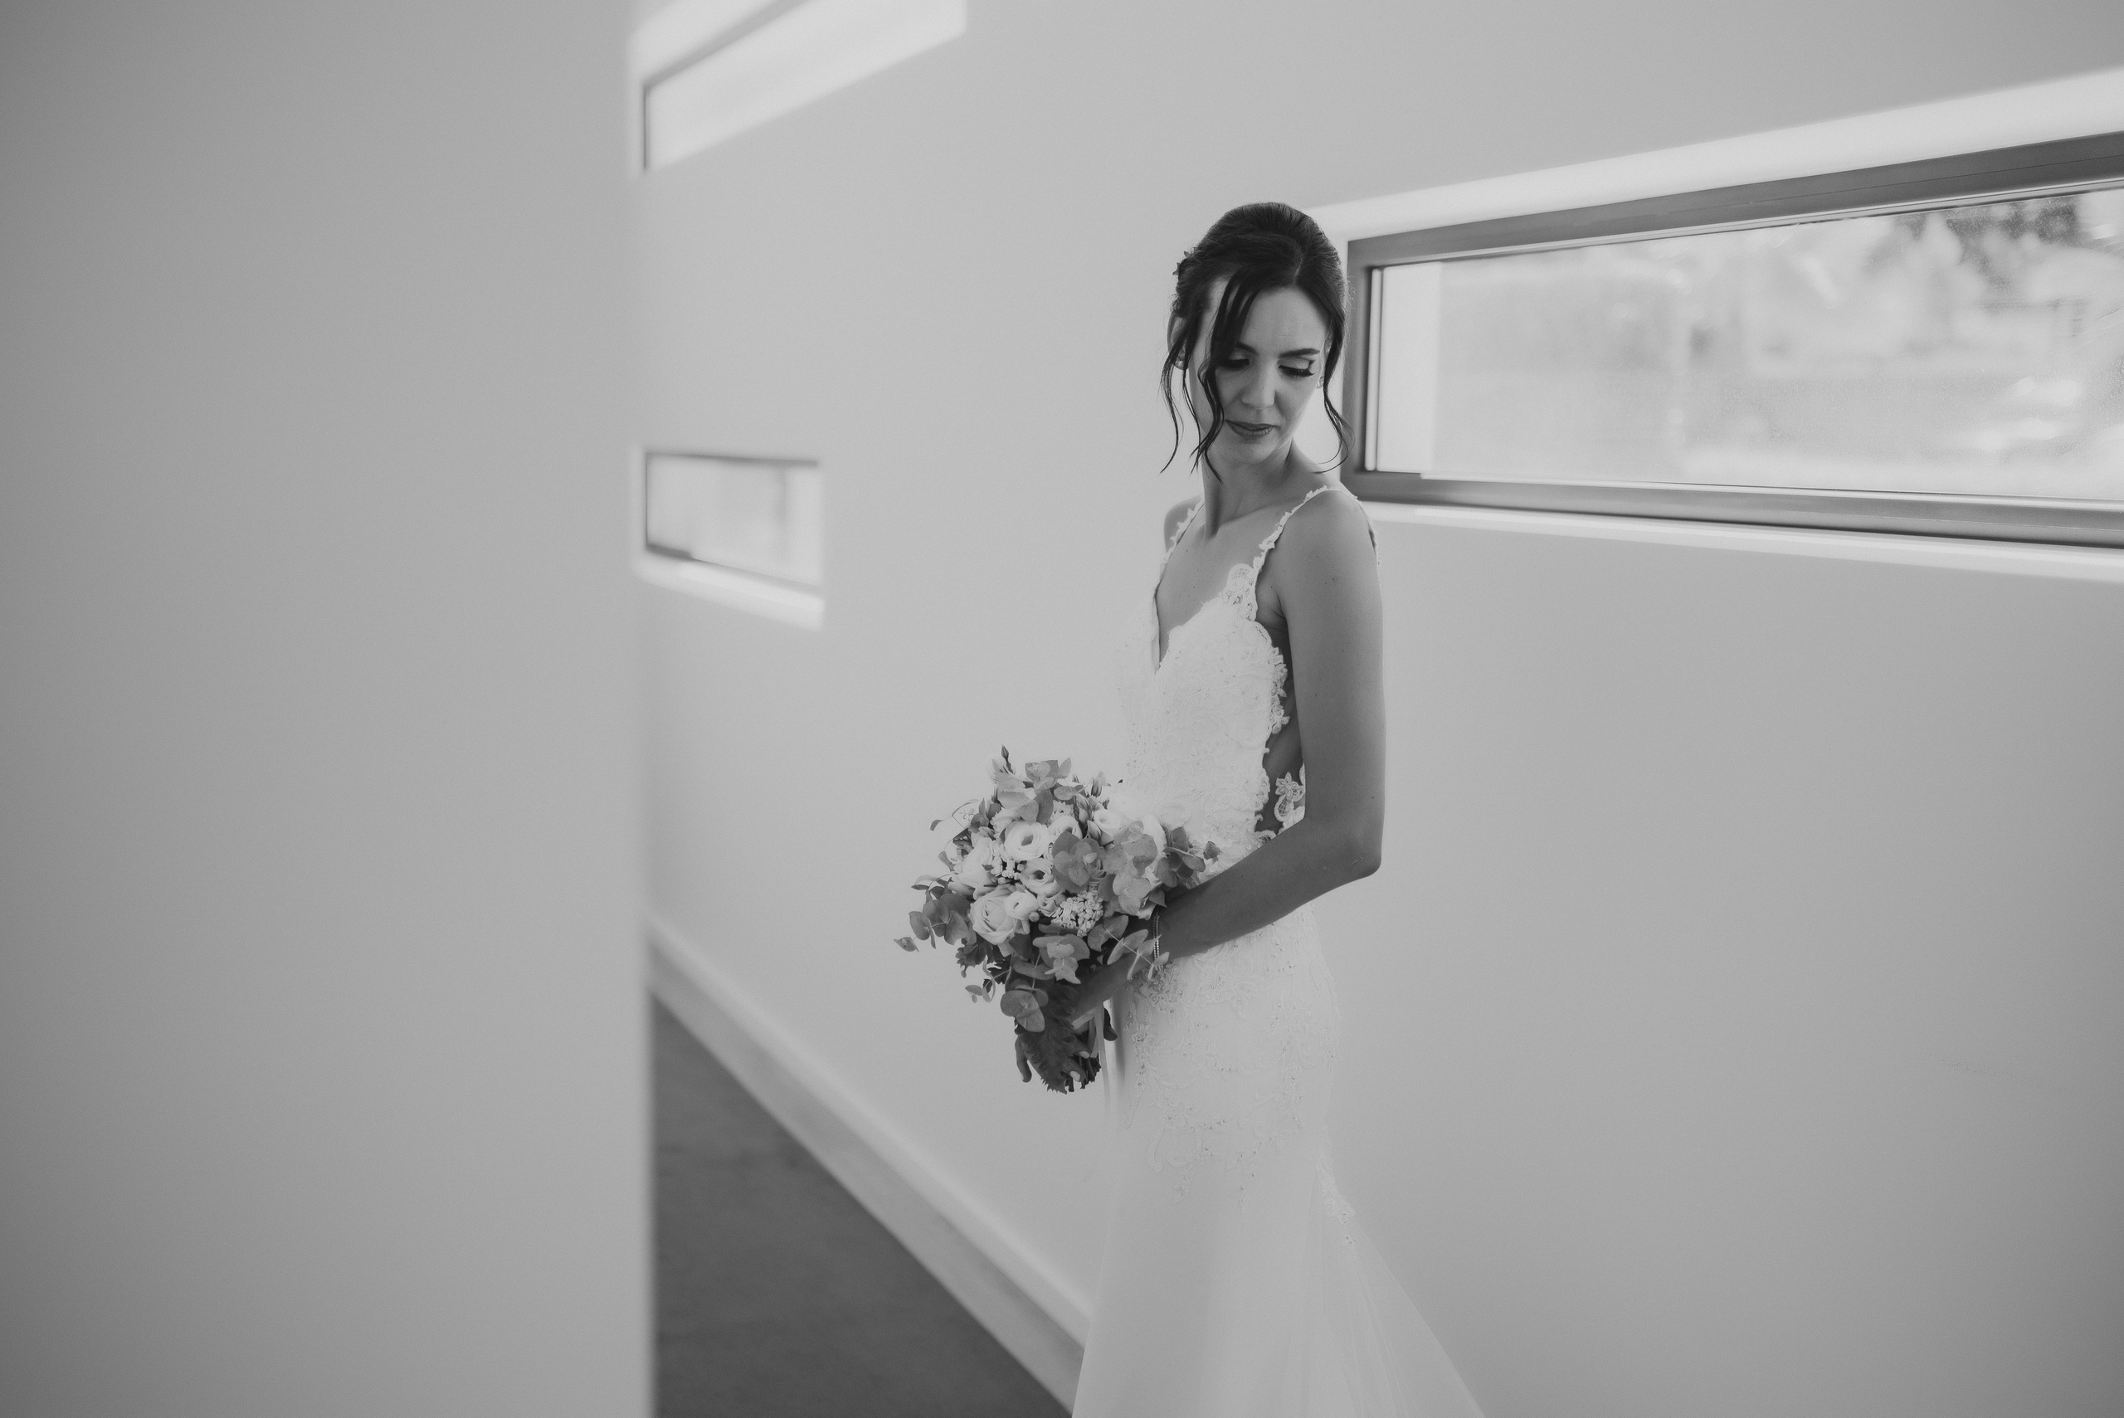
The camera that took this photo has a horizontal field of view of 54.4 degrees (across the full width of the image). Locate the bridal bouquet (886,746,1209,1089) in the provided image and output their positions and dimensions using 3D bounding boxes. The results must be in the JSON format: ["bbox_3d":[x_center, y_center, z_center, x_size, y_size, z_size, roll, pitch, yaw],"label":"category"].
[{"bbox_3d":[-0.006,0.196,1.930,0.295,0.315,0.280,0,7,0],"label":"bridal bouquet"}]

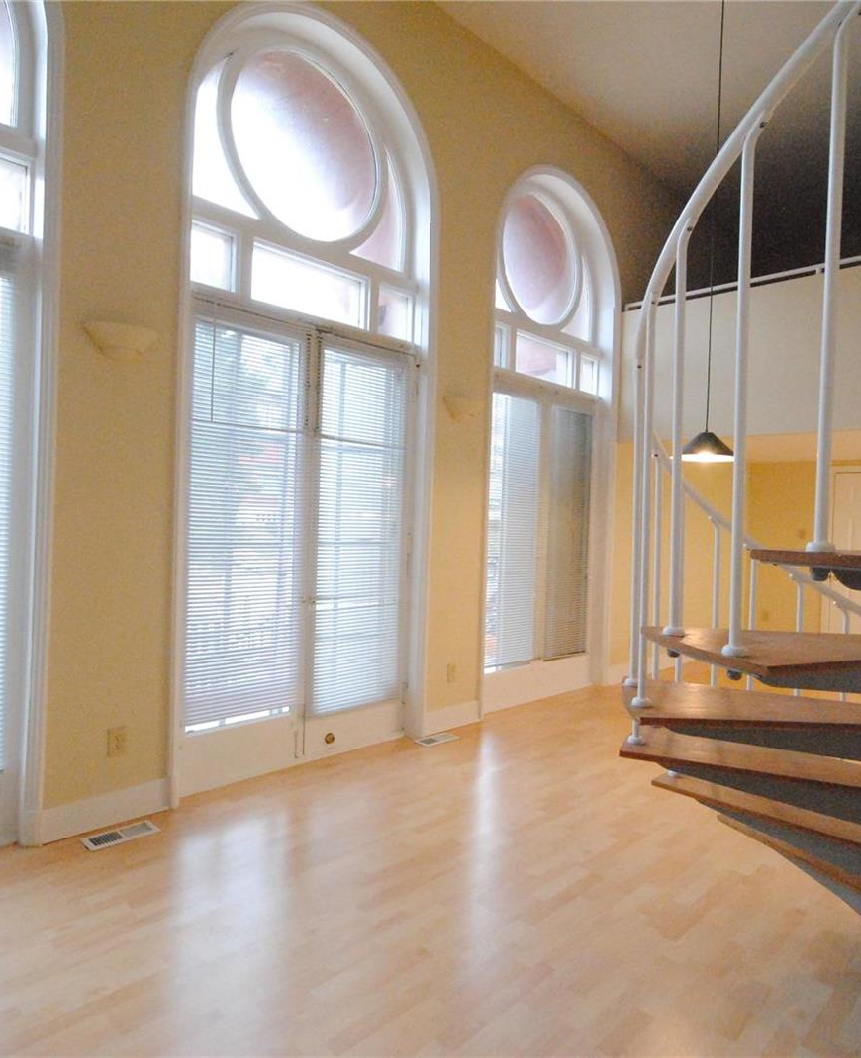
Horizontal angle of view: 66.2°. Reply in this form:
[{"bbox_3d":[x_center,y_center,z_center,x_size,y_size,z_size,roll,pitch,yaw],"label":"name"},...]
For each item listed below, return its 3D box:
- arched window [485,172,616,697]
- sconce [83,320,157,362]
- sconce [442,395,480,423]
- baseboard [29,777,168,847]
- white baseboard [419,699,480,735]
[{"bbox_3d":[0.965,-0.692,5.178,1.645,4.091,0.150,1,1,-44],"label":"arched window"},{"bbox_3d":[-1.301,-0.798,2.827,0.302,0.120,0.124,1,1,-44],"label":"sconce"},{"bbox_3d":[0.230,-0.763,4.318,0.305,0.121,0.124,1,1,-44],"label":"sconce"},{"bbox_3d":[-1.409,1.227,2.895,0.550,0.146,0.020,1,1,-44],"label":"baseboard"},{"bbox_3d":[0.138,1.262,4.410,0.550,0.146,0.020,1,1,-44],"label":"white baseboard"}]

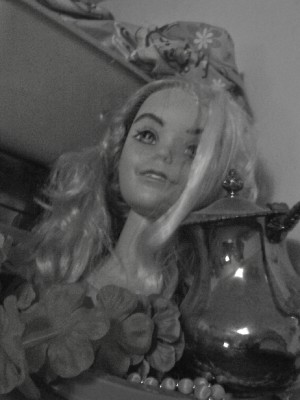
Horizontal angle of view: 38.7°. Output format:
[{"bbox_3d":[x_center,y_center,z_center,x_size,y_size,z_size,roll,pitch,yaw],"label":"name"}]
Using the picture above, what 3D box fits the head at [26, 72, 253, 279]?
[{"bbox_3d":[-0.008,-0.019,0.455,0.215,0.228,0.160,14,-12,-13],"label":"head"}]

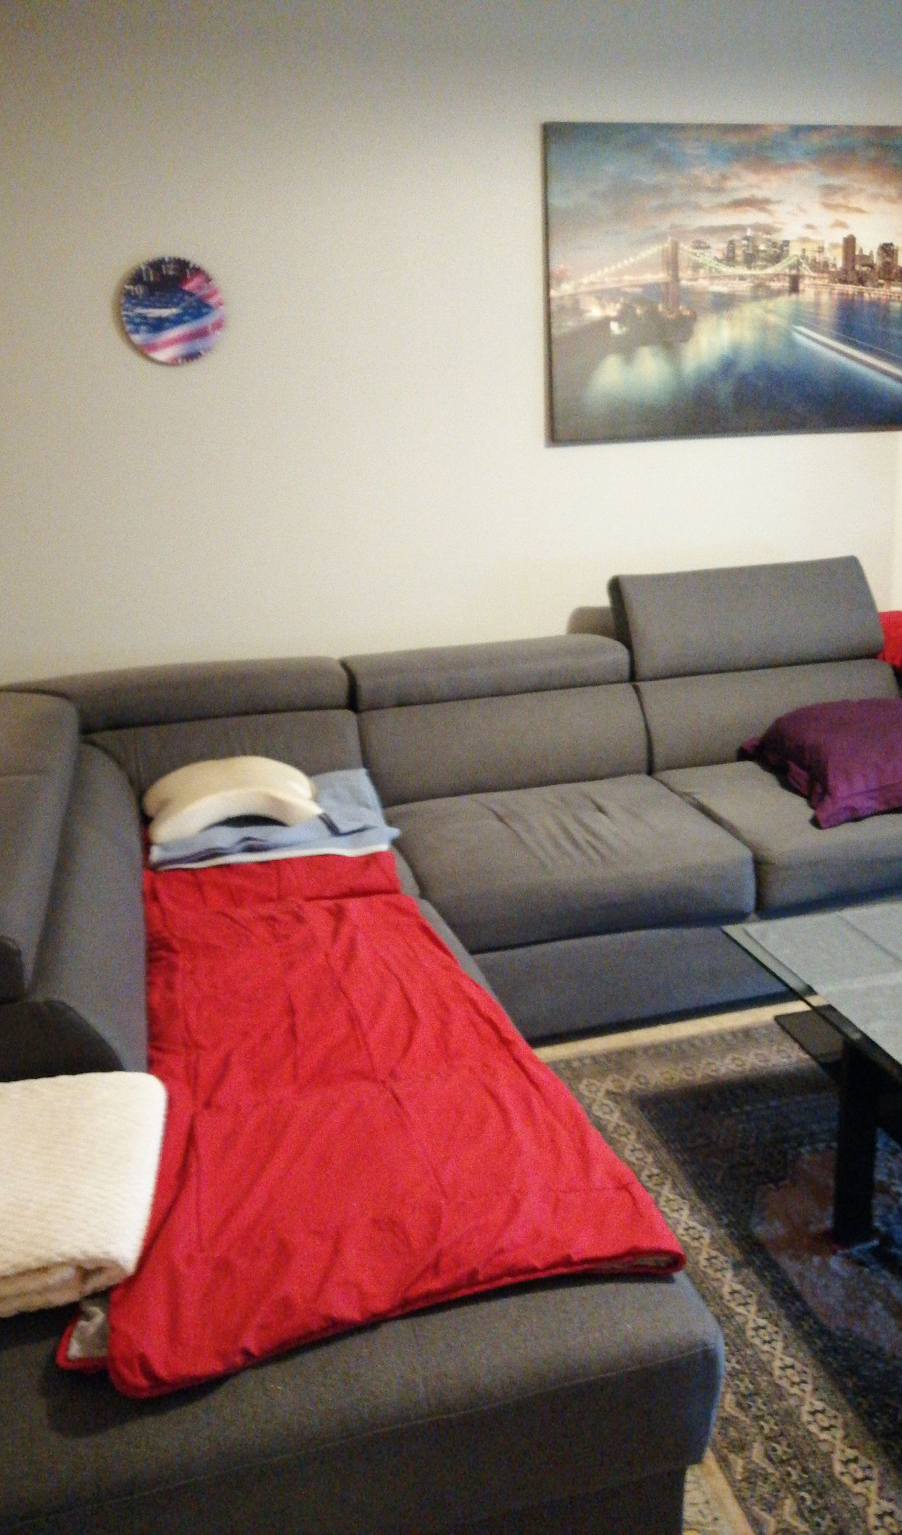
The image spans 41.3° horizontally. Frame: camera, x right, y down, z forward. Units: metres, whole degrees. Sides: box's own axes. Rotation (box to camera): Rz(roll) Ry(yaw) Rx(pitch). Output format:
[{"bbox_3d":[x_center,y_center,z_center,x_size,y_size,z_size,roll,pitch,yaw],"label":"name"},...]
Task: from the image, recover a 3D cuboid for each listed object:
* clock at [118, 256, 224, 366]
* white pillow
[{"bbox_3d":[-0.702,-1.148,3.019,0.253,0.254,0.035,-6,15,-12],"label":"clock"},{"bbox_3d":[-0.500,0.052,2.741,0.395,0.125,0.280,-6,15,-12],"label":"white pillow"}]

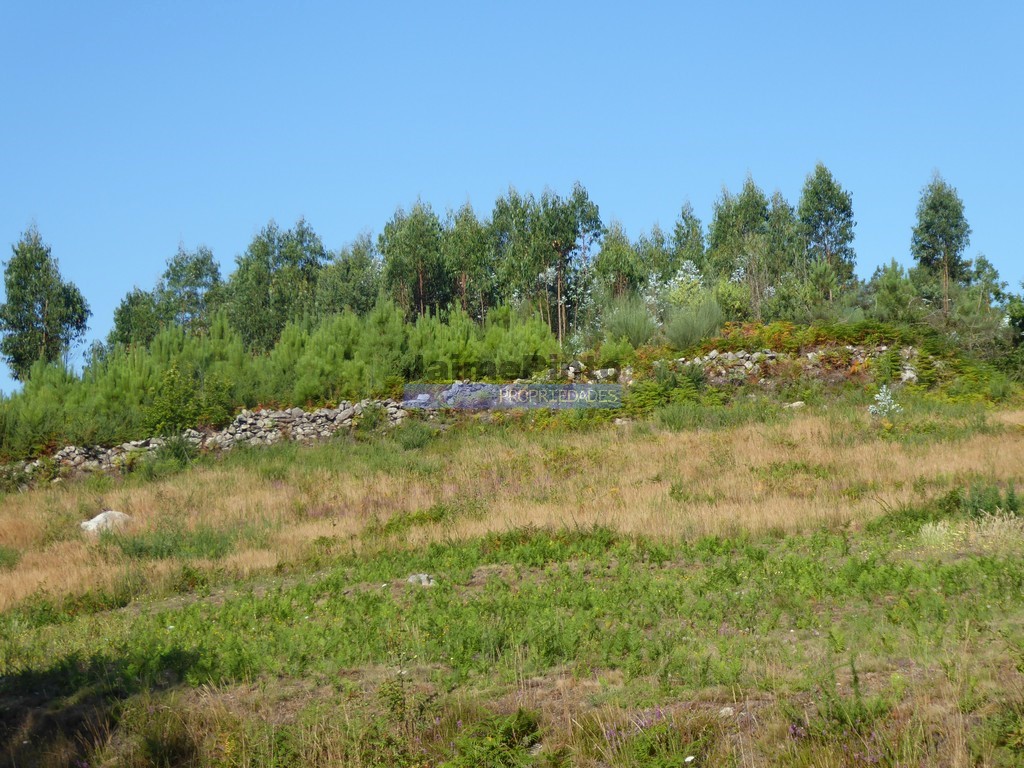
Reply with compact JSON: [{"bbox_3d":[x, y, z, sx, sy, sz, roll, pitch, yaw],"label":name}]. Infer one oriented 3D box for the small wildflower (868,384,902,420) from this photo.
[{"bbox_3d":[10.238,0.507,60.000,0.920,1.000,0.850,0,-3,0],"label":"small wildflower"}]

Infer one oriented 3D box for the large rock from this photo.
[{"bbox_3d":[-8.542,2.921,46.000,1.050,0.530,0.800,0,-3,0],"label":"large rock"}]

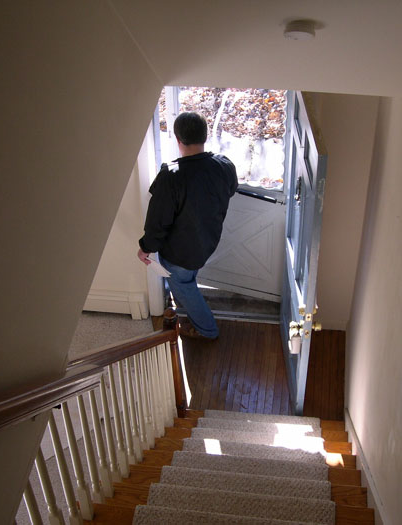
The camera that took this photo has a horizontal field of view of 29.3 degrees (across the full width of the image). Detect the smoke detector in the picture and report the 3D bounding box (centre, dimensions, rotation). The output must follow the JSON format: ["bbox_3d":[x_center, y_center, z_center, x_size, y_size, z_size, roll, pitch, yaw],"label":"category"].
[{"bbox_3d":[0.323,-0.759,2.519,0.105,0.038,0.105,4,-1,7],"label":"smoke detector"}]

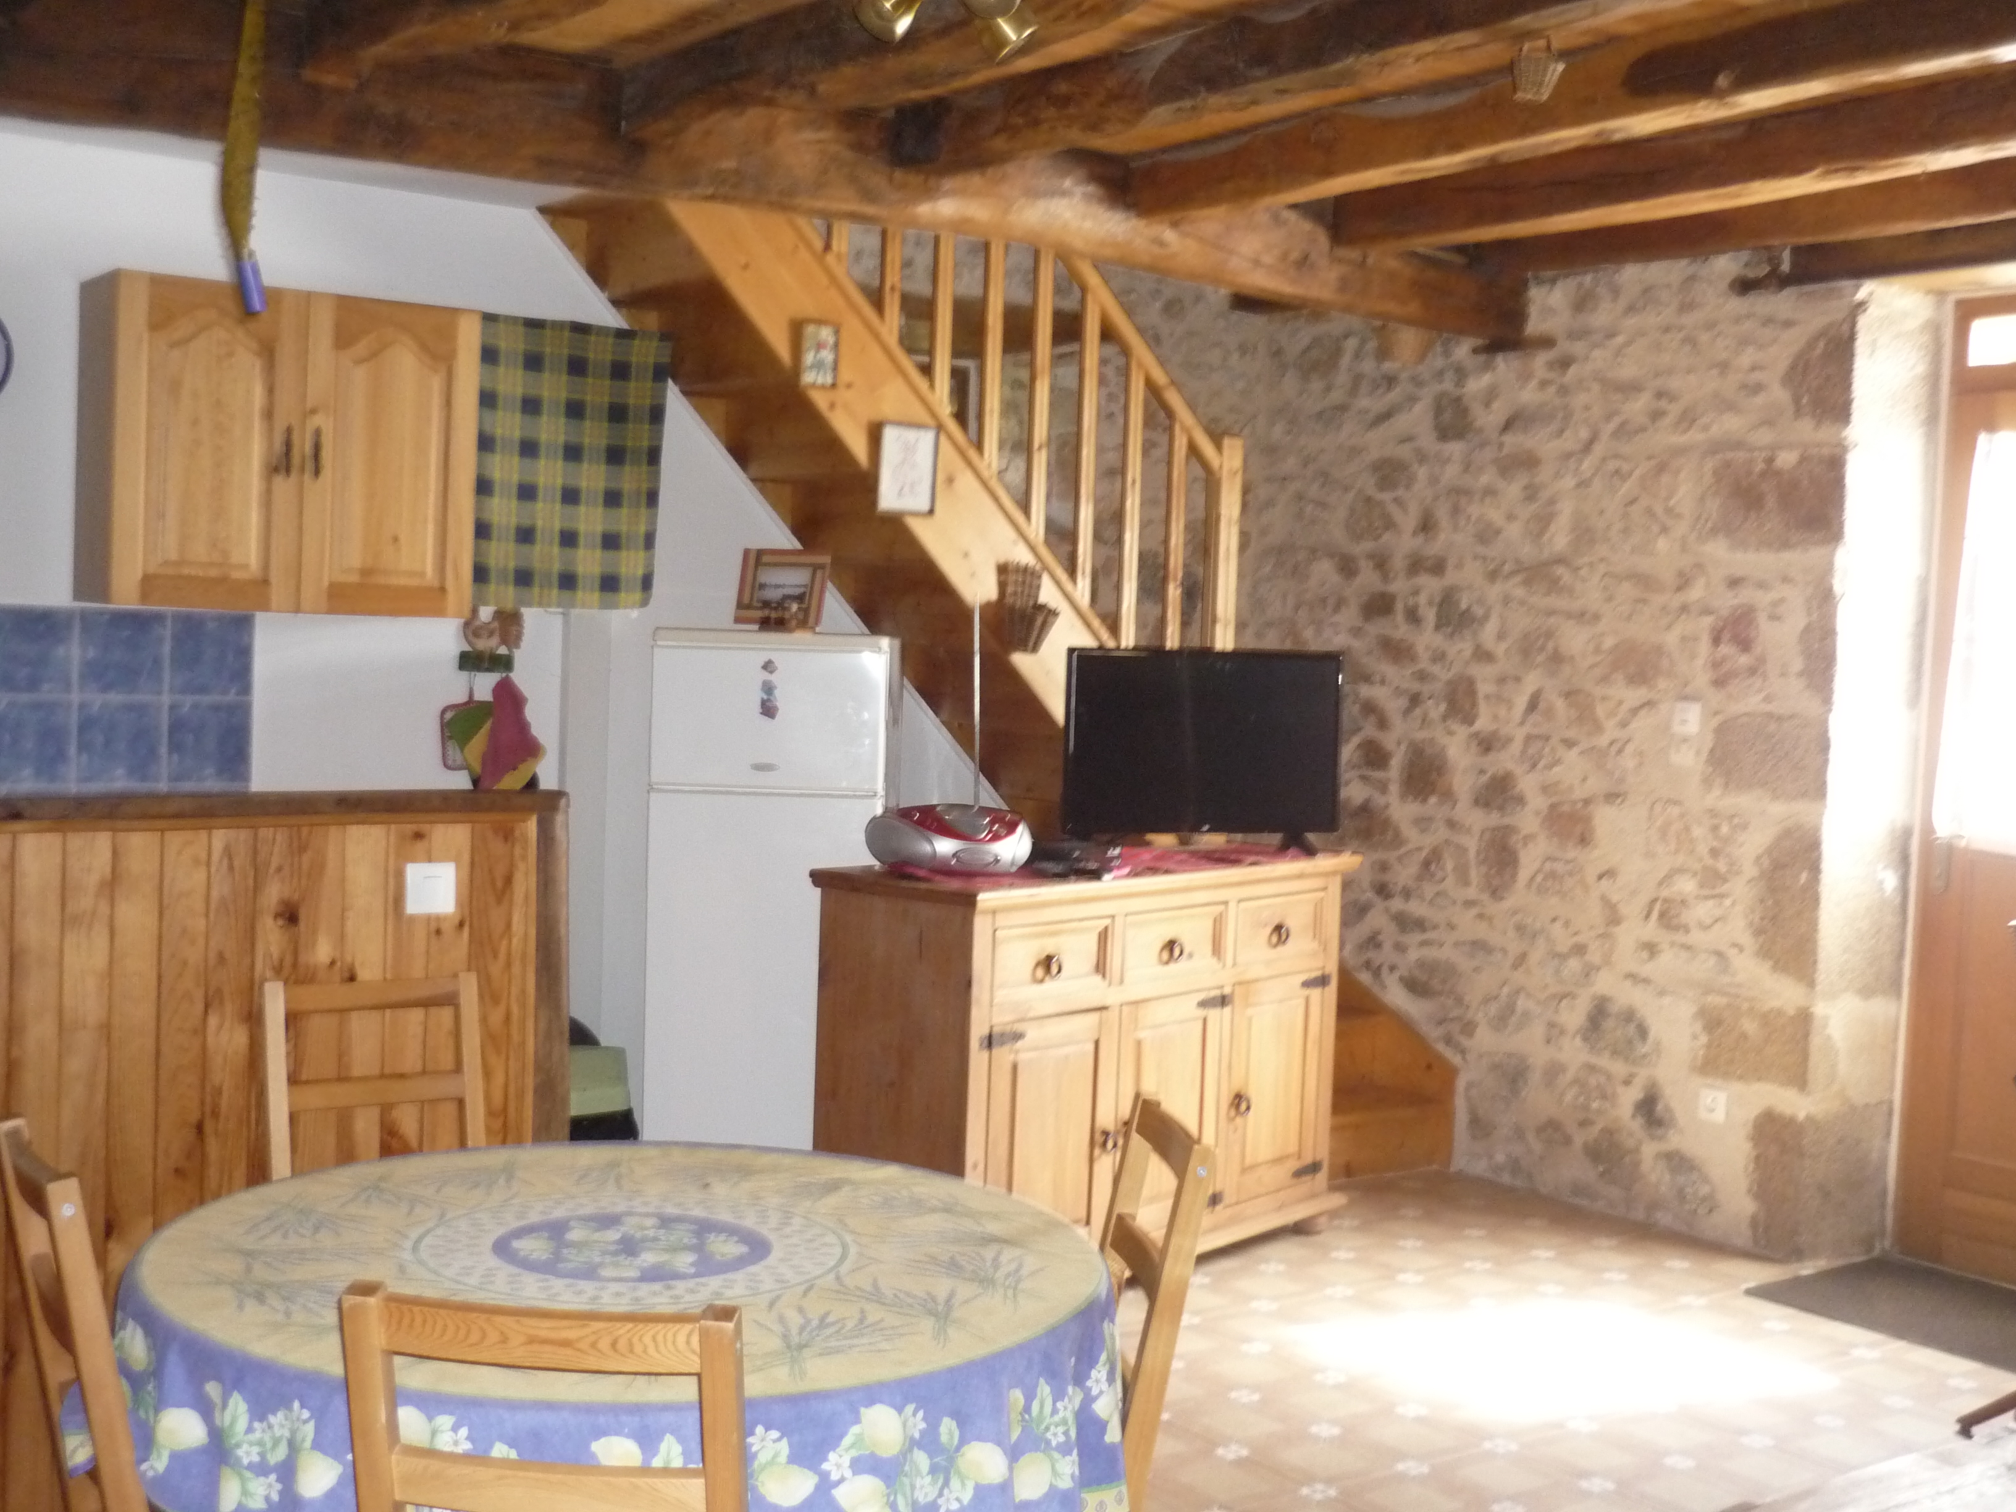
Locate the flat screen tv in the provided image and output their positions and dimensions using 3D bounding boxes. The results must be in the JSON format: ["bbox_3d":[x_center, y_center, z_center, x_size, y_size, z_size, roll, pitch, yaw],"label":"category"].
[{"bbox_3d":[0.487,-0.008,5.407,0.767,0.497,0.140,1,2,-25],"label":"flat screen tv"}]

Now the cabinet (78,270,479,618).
[{"bbox_3d":[-1.653,-0.683,5.035,0.800,0.706,0.322,0,3,-36],"label":"cabinet"}]

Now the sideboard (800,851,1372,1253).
[{"bbox_3d":[0.211,0.706,5.034,0.454,0.917,1.466,4,3,39],"label":"sideboard"}]

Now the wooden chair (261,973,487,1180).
[{"bbox_3d":[-0.945,0.792,3.471,0.410,0.835,0.450,0,3,-31],"label":"wooden chair"}]

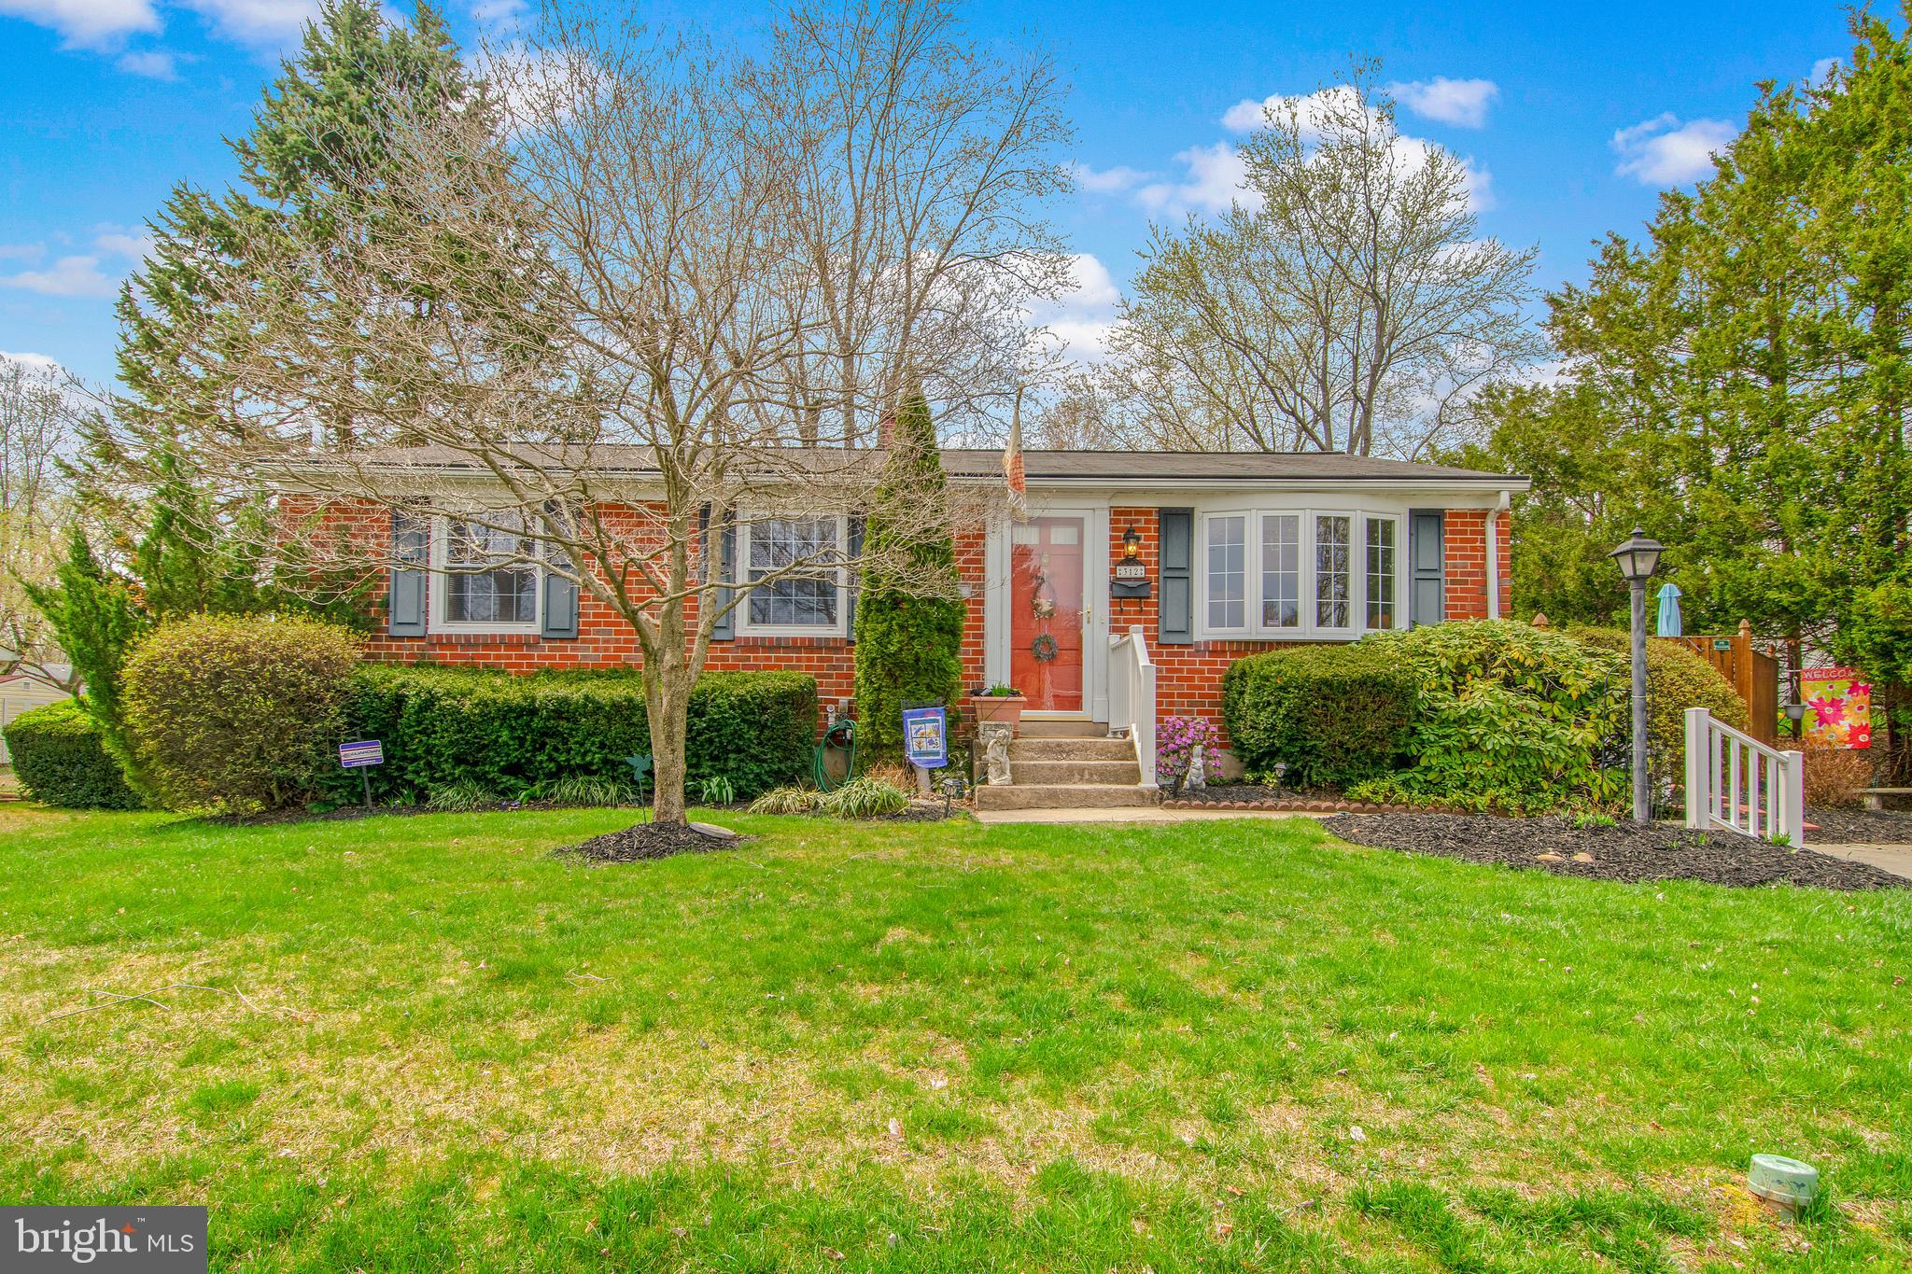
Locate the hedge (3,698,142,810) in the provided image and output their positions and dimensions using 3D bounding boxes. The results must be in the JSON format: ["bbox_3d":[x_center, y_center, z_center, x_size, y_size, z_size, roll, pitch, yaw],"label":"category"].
[{"bbox_3d":[-8.493,1.063,9.341,1.700,1.000,1.500,1,-1,-2],"label":"hedge"}]

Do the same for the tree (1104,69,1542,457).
[{"bbox_3d":[9.221,-6.071,24.349,10.400,16.000,10.200,1,-1,-2],"label":"tree"}]

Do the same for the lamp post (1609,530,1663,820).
[{"bbox_3d":[5.134,0.271,7.216,0.270,2.200,0.270,1,-1,-2],"label":"lamp post"}]

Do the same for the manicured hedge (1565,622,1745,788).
[{"bbox_3d":[6.964,0.696,9.539,1.900,1.650,1.800,1,-1,-2],"label":"manicured hedge"}]

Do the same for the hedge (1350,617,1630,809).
[{"bbox_3d":[4.841,0.676,8.740,2.400,1.700,1.550,1,-1,-2],"label":"hedge"}]

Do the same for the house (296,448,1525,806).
[{"bbox_3d":[-0.581,-0.548,13.224,12.250,4.200,8.350,1,-1,-2],"label":"house"}]

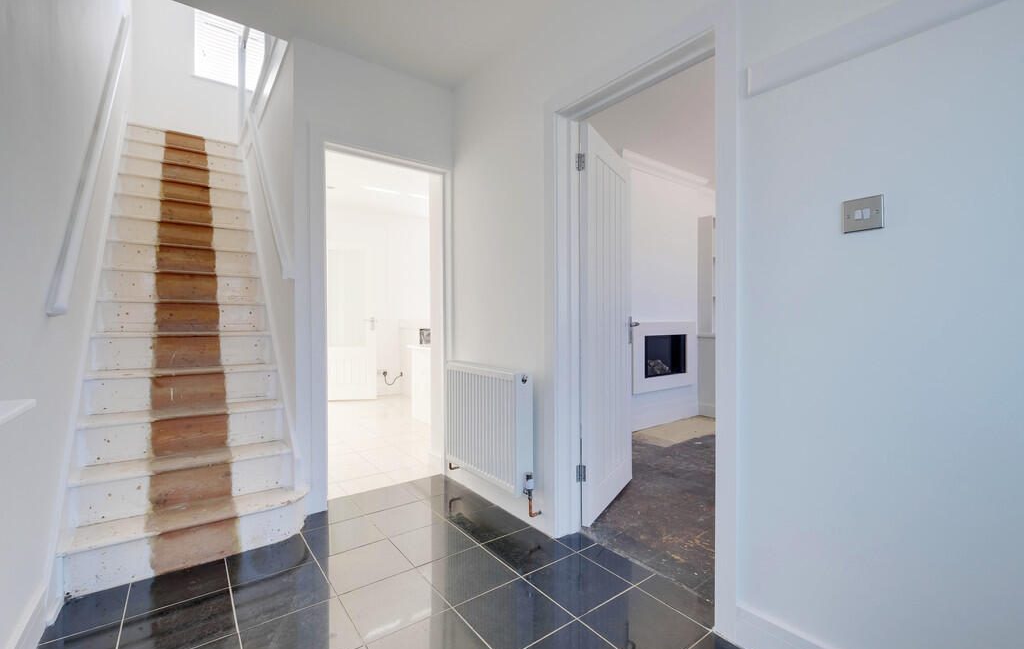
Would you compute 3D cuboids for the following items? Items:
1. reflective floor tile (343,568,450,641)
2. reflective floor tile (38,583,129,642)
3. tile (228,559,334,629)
[{"bbox_3d":[-0.430,1.020,1.556,0.308,0.013,0.308,0,0,-37],"label":"reflective floor tile"},{"bbox_3d":[-1.485,1.020,1.505,0.190,0.013,0.250,0,0,-37],"label":"reflective floor tile"},{"bbox_3d":[-0.867,1.020,1.617,0.308,0.013,0.308,0,0,-37],"label":"tile"}]

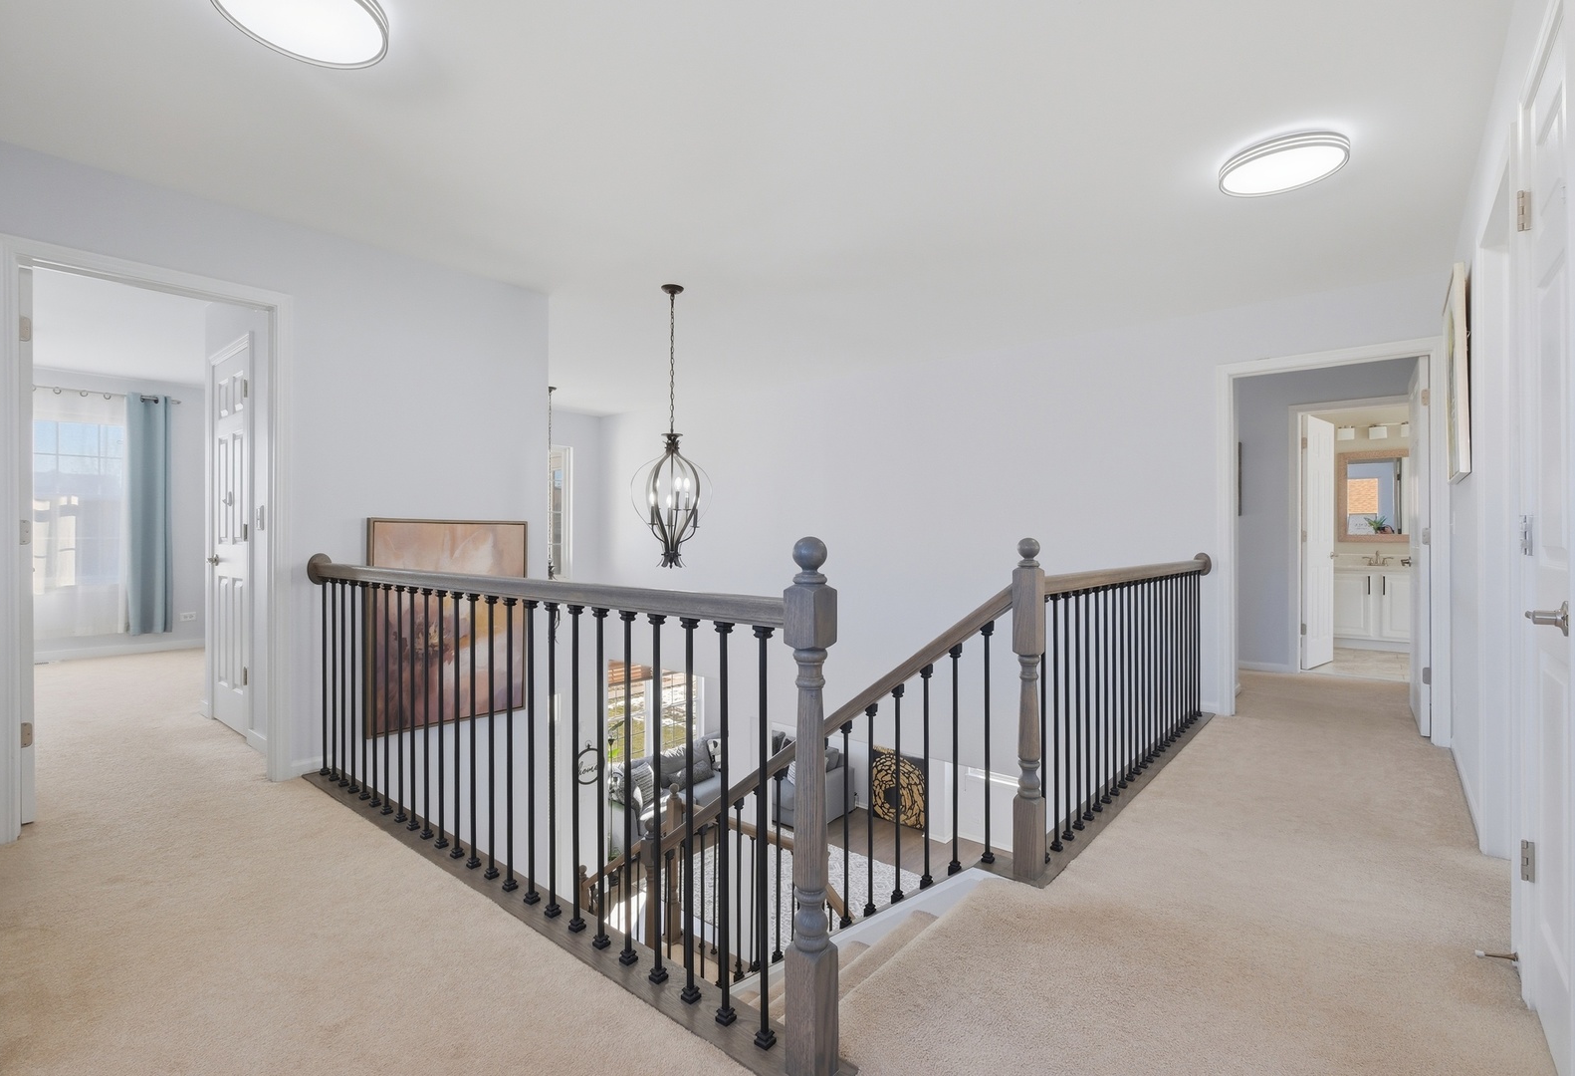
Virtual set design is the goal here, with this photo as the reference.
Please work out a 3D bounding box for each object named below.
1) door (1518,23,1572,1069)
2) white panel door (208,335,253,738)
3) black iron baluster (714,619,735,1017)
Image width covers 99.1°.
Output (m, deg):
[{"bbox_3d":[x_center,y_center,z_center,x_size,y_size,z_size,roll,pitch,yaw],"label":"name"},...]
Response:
[{"bbox_3d":[1.565,0.032,1.353,0.038,2.032,0.505,0,0,41],"label":"door"},{"bbox_3d":[-3.055,0.026,3.710,0.700,2.032,0.038,0,0,38],"label":"white panel door"},{"bbox_3d":[-0.129,0.610,1.454,0.031,0.861,0.031,0,0,38],"label":"black iron baluster"}]

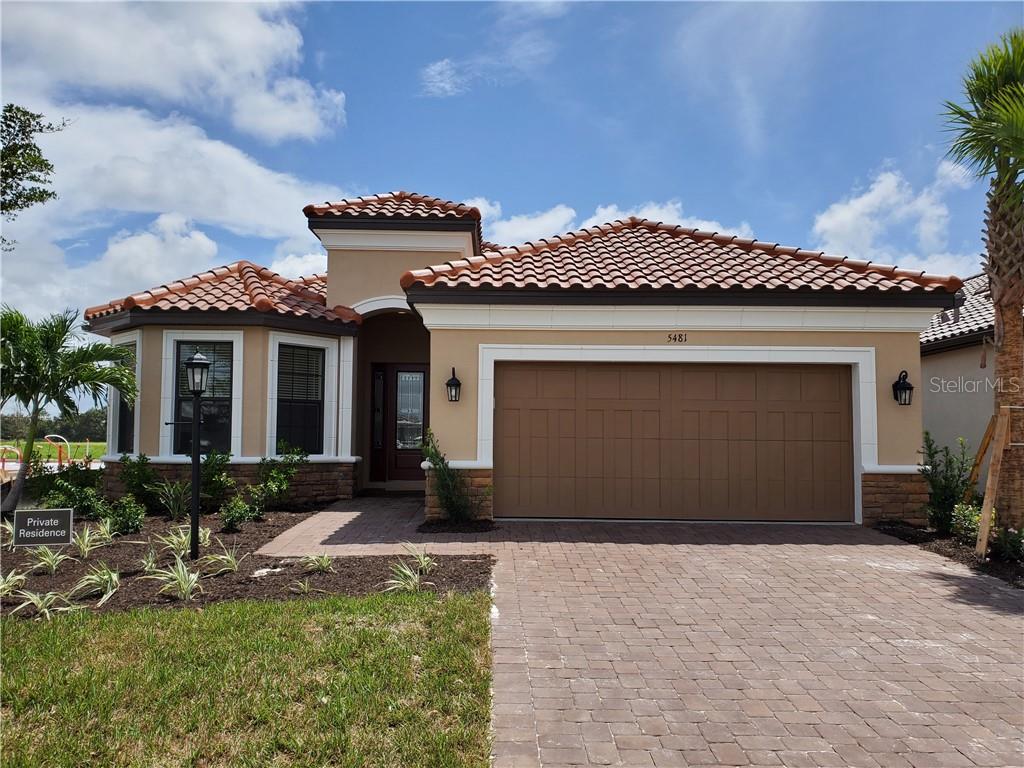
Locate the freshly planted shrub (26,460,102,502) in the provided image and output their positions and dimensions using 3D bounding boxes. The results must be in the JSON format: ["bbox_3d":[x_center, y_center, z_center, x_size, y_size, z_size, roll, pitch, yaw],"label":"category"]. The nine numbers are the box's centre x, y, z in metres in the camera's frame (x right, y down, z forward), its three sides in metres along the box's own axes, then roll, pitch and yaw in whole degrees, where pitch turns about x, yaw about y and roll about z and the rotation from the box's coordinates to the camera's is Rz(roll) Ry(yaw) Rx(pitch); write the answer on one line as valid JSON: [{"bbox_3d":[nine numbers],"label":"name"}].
[{"bbox_3d":[-7.133,1.577,12.258,1.224,0.649,0.850,0,-3,1],"label":"freshly planted shrub"}]

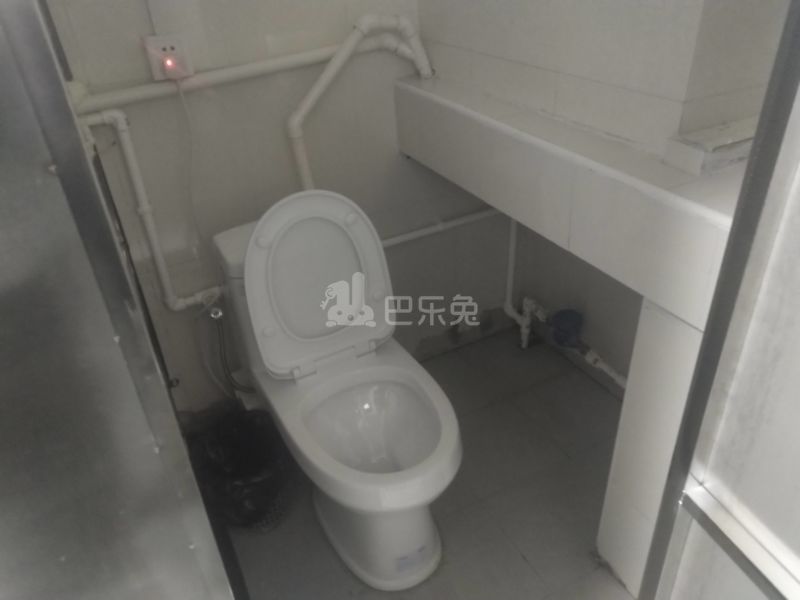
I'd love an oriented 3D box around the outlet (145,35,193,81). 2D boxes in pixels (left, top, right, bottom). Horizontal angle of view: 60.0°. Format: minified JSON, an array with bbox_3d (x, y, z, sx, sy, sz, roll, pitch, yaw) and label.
[{"bbox_3d":[-0.495,-0.520,1.474,0.087,0.087,0.022,-20,37,-24],"label":"outlet"}]

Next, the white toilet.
[{"bbox_3d":[-0.115,0.185,1.649,0.385,0.810,0.730,-18,35,-21],"label":"white toilet"}]

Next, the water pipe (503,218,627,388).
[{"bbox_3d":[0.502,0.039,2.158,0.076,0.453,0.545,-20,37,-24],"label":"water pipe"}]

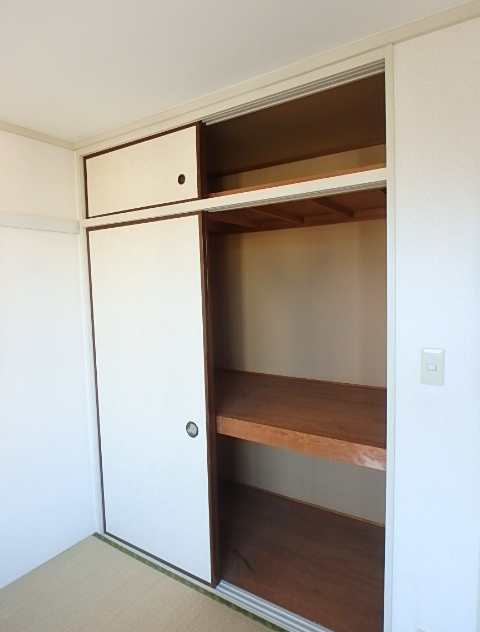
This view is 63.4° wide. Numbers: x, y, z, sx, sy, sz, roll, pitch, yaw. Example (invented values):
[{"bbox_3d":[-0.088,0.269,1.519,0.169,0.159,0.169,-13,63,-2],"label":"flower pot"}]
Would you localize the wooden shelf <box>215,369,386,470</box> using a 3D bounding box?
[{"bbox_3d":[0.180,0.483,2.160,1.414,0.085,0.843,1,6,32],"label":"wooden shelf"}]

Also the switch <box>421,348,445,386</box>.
[{"bbox_3d":[0.629,0.169,1.268,0.070,0.120,0.012,1,6,32],"label":"switch"}]

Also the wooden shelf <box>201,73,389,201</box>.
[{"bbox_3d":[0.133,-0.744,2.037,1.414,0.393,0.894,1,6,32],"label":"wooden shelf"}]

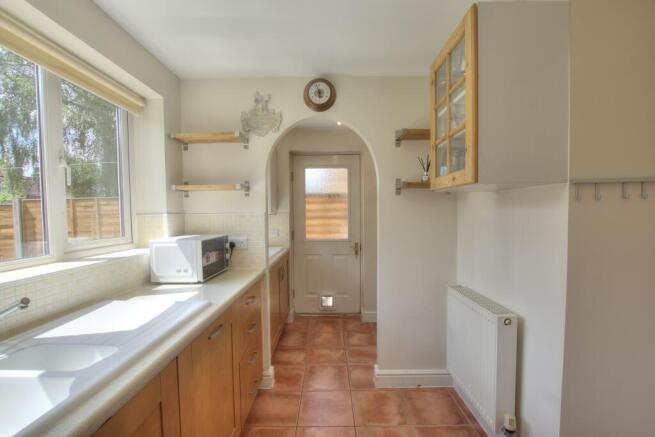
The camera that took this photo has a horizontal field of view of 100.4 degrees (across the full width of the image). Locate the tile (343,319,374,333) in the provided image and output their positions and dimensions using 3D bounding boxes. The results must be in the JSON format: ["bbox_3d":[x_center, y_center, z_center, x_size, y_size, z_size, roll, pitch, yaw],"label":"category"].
[{"bbox_3d":[0.350,1.255,3.215,0.345,0.010,0.338,0,1,0],"label":"tile"}]

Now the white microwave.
[{"bbox_3d":[-0.893,0.249,1.809,0.310,0.254,0.415,0,1,0],"label":"white microwave"}]

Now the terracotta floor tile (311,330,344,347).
[{"bbox_3d":[-0.003,1.261,2.863,0.345,0.010,0.338,0,1,0],"label":"terracotta floor tile"}]

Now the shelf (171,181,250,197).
[{"bbox_3d":[-0.805,-0.209,1.893,0.476,0.116,0.180,0,1,0],"label":"shelf"}]

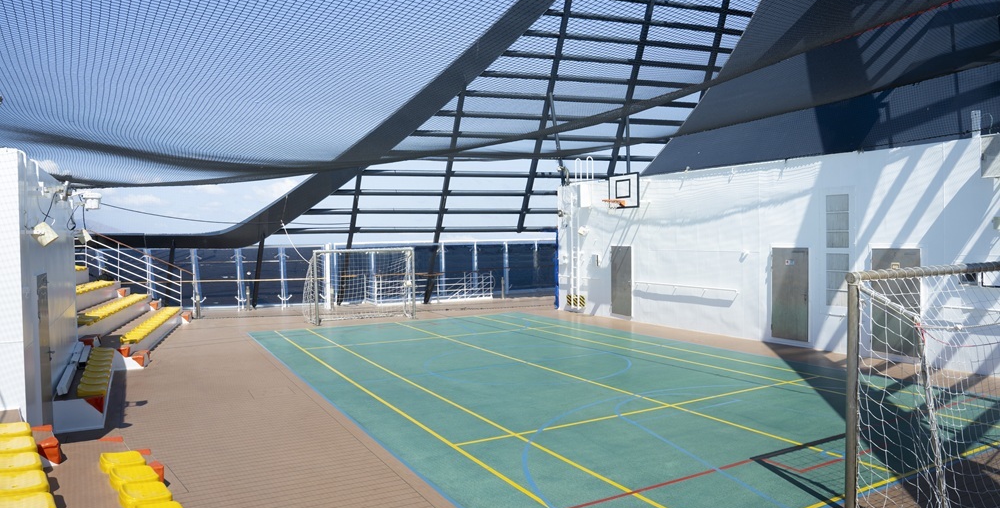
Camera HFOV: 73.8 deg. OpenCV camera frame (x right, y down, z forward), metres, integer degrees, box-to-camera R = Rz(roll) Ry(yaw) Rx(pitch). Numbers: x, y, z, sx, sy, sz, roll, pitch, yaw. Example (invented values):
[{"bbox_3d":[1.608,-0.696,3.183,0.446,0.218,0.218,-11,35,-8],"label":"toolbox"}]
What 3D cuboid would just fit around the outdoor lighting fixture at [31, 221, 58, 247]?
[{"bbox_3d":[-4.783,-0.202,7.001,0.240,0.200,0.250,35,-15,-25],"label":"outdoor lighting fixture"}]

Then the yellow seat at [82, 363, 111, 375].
[{"bbox_3d":[-5.917,1.729,9.804,0.350,0.120,0.440,-2,2,-29],"label":"yellow seat"}]

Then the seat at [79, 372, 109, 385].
[{"bbox_3d":[-5.508,1.750,9.059,0.350,0.120,0.440,-2,2,-29],"label":"seat"}]

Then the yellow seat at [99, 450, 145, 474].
[{"bbox_3d":[-3.282,1.817,5.803,0.350,0.120,0.445,-2,3,-38],"label":"yellow seat"}]

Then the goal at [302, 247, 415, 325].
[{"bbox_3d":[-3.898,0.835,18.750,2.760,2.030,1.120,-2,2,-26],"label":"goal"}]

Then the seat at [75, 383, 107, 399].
[{"bbox_3d":[-5.276,1.762,8.627,0.350,0.120,0.440,-2,2,-29],"label":"seat"}]

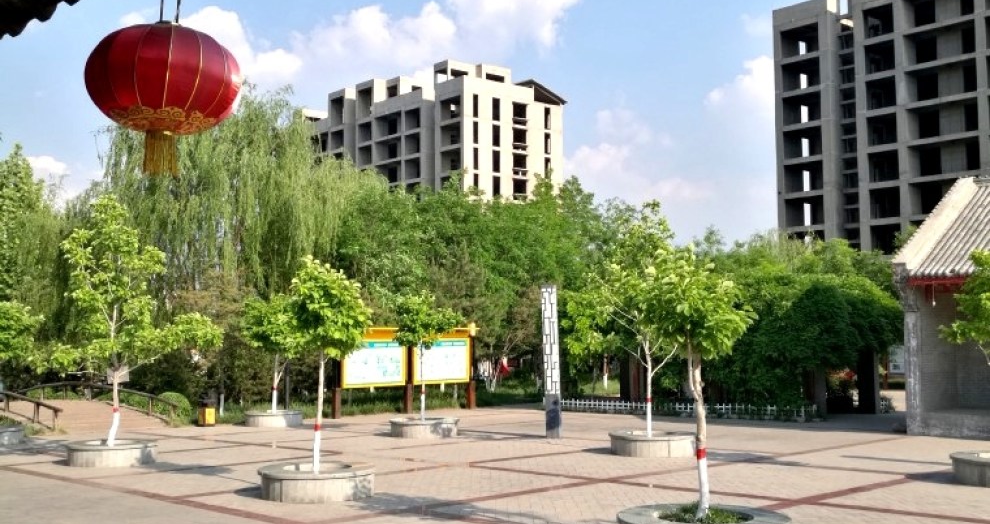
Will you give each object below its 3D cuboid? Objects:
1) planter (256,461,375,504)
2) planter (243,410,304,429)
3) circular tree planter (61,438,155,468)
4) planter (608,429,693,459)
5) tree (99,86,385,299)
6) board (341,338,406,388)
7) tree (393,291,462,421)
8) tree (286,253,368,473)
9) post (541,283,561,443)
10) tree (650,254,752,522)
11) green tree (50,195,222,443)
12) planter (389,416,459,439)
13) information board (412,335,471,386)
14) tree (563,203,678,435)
[{"bbox_3d":[-2.624,3.234,15.169,1.700,0.385,1.700,-1,-5,0],"label":"planter"},{"bbox_3d":[-6.368,4.510,29.667,1.670,0.380,1.670,-1,-5,0],"label":"planter"},{"bbox_3d":[-7.454,3.710,20.019,1.700,0.385,1.700,-1,-5,0],"label":"circular tree planter"},{"bbox_3d":[3.072,3.539,20.056,1.670,0.380,1.670,-1,-5,0],"label":"planter"},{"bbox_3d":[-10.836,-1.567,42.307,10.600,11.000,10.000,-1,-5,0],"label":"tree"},{"bbox_3d":[-3.906,3.264,33.376,2.700,1.600,0.130,4,-7,-45],"label":"board"},{"bbox_3d":[-1.653,2.357,25.530,1.720,3.261,1.720,-1,-5,0],"label":"tree"},{"bbox_3d":[-2.485,1.535,15.313,1.250,3.191,1.250,-1,-5,0],"label":"tree"},{"bbox_3d":[1.337,2.317,24.021,0.250,3.550,0.250,-5,-7,42],"label":"post"},{"bbox_3d":[2.046,1.171,10.214,1.030,2.650,1.030,-1,-5,0],"label":"tree"},{"bbox_3d":[-6.967,1.081,19.990,3.300,4.800,3.100,-1,-5,0],"label":"green tree"},{"bbox_3d":[-1.725,4.090,25.383,1.700,0.385,1.700,-1,-5,0],"label":"planter"},{"bbox_3d":[-1.846,3.415,35.632,2.700,1.600,0.130,4,-7,-45],"label":"information board"},{"bbox_3d":[2.692,1.161,20.544,2.604,4.686,2.604,-1,-5,0],"label":"tree"}]

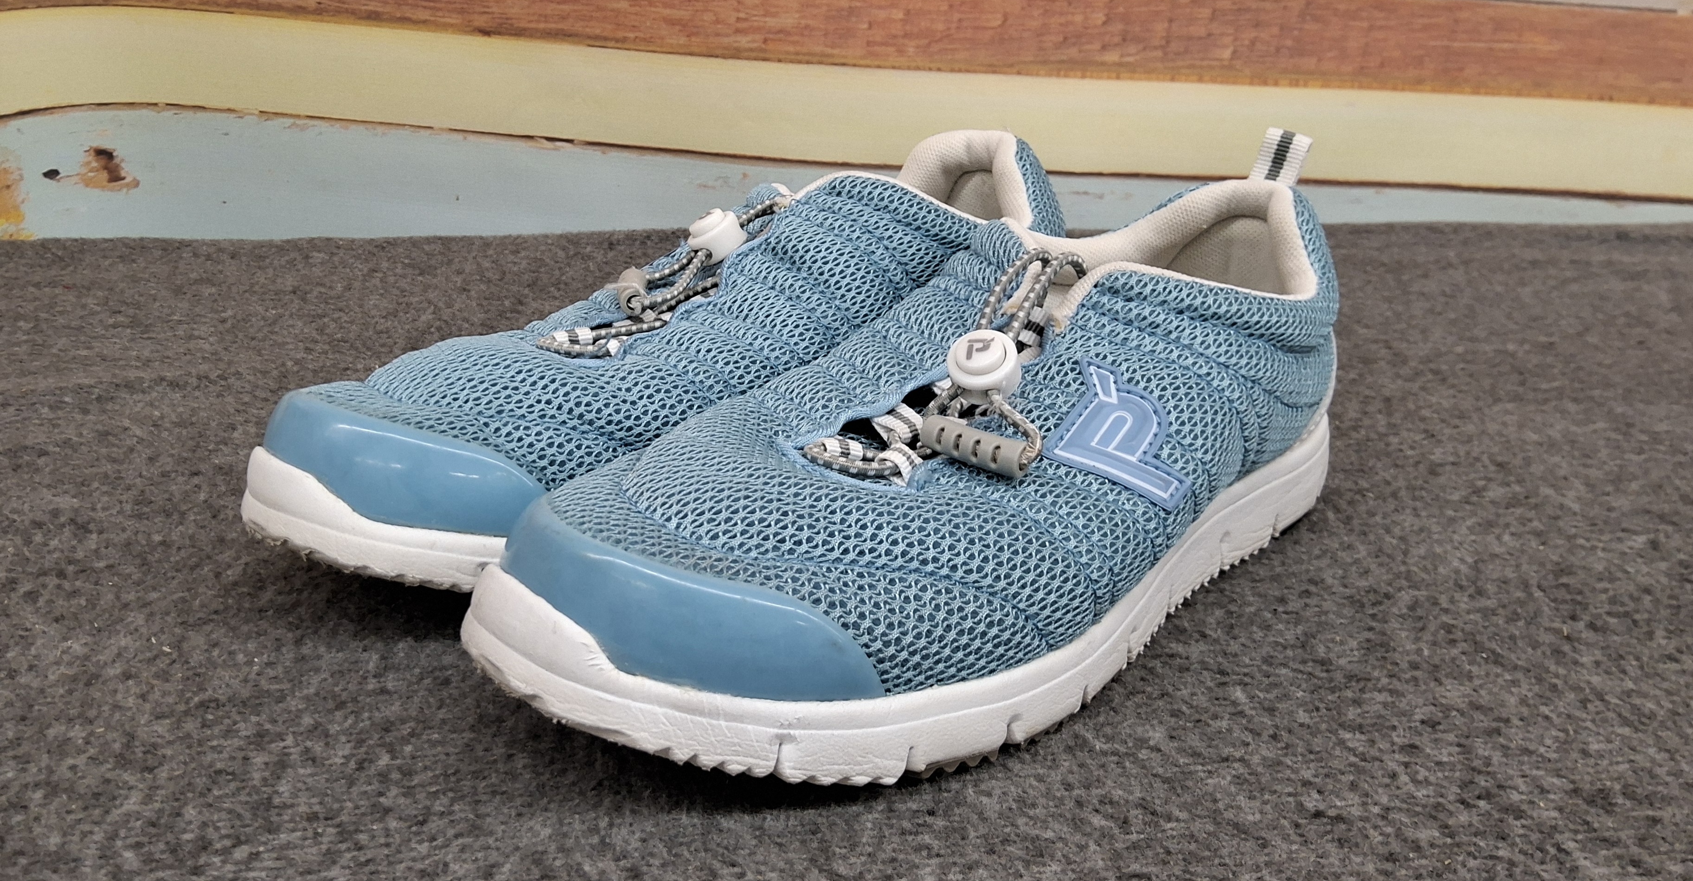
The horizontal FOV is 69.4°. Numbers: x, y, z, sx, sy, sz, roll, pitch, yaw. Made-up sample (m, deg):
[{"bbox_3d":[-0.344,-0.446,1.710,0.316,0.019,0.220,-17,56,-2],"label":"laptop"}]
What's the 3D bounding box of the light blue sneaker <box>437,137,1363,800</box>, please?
[{"bbox_3d":[0.038,-0.011,0.296,0.270,0.100,0.103,-19,28,-39],"label":"light blue sneaker"}]

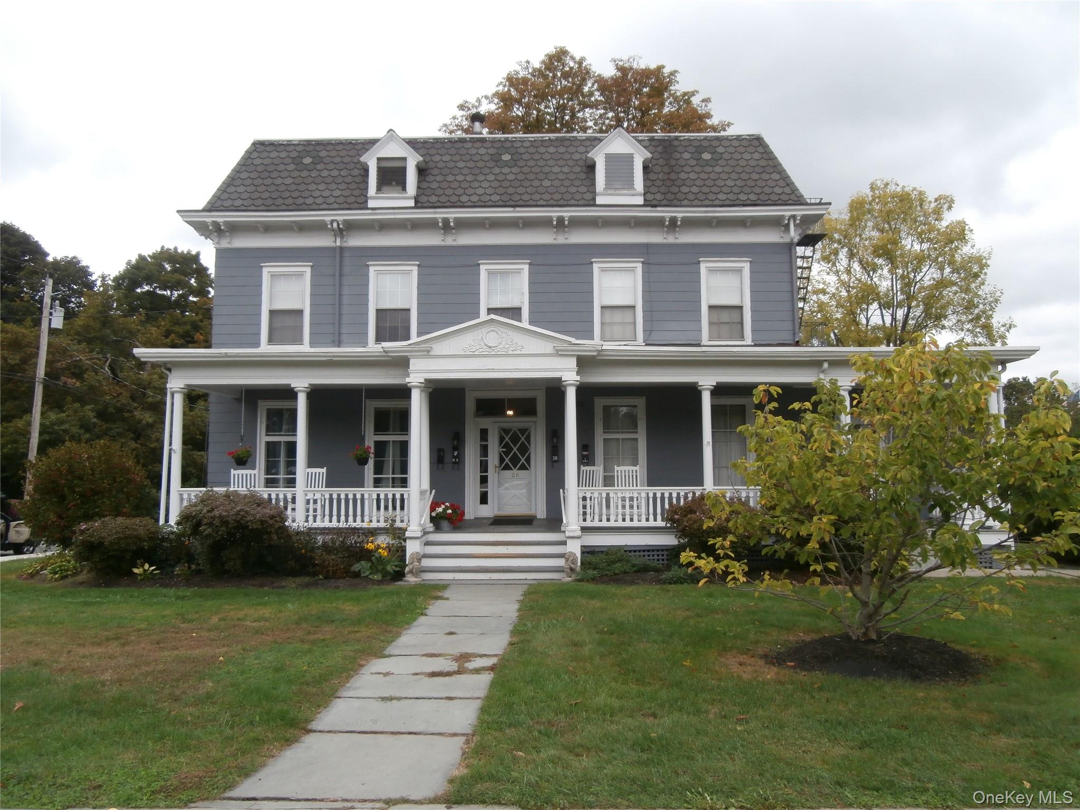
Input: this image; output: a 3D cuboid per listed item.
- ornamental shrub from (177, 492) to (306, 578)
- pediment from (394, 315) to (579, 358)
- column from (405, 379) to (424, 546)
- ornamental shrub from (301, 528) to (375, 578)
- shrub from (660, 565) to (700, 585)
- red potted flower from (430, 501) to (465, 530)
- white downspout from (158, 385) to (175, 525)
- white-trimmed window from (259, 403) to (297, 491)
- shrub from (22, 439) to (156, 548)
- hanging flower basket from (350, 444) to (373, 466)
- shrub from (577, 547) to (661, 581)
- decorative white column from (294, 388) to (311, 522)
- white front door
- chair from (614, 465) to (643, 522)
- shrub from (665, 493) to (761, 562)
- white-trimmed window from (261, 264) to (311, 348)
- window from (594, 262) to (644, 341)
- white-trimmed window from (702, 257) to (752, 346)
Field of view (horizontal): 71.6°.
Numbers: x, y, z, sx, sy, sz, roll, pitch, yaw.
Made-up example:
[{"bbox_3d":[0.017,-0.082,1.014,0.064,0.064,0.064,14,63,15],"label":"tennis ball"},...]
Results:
[{"bbox_3d":[-5.220,2.254,13.005,2.202,1.552,1.729,0,-5,1],"label":"ornamental shrub"},{"bbox_3d":[-0.800,-1.123,12.716,3.448,0.711,0.600,0,-5,1],"label":"pediment"},{"bbox_3d":[-2.151,0.906,12.881,0.310,2.760,0.310,0,-5,1],"label":"column"},{"bbox_3d":[-3.546,2.605,13.139,1.310,0.863,0.939,0,-5,1],"label":"ornamental shrub"},{"bbox_3d":[2.237,2.649,11.936,0.680,0.320,0.600,0,-5,1],"label":"shrub"},{"bbox_3d":[-1.655,1.980,13.382,0.641,0.533,0.580,0,-5,1],"label":"red potted flower"},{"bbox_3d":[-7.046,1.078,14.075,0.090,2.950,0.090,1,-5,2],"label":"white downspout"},{"bbox_3d":[-5.724,1.128,16.655,1.148,2.469,0.158,0,-5,1],"label":"white-trimmed window"},{"bbox_3d":[-9.091,1.906,15.096,2.781,2.433,2.500,0,-5,1],"label":"shrub"},{"bbox_3d":[-3.421,0.955,14.371,0.464,0.404,0.415,0,-5,1],"label":"hanging flower basket"},{"bbox_3d":[1.351,2.647,12.825,1.445,0.540,1.300,0,-5,1],"label":"shrub"},{"bbox_3d":[-4.563,0.984,14.312,0.336,2.762,0.336,0,-5,1],"label":"decorative white column"},{"bbox_3d":[-0.572,1.432,16.760,0.910,2.060,0.080,0,-5,1],"label":"white front door"},{"bbox_3d":[1.722,1.747,14.616,0.580,1.120,0.820,0,-5,-7],"label":"chair"},{"bbox_3d":[3.021,2.221,12.960,1.685,1.382,1.400,0,-5,1],"label":"shrub"},{"bbox_3d":[-5.660,-2.212,16.672,1.127,1.871,0.150,0,-5,1],"label":"white-trimmed window"},{"bbox_3d":[1.715,-2.282,16.501,1.085,1.852,0.150,0,-5,1],"label":"window"},{"bbox_3d":[4.085,-2.270,16.443,1.124,1.873,0.150,0,-5,1],"label":"white-trimmed window"}]

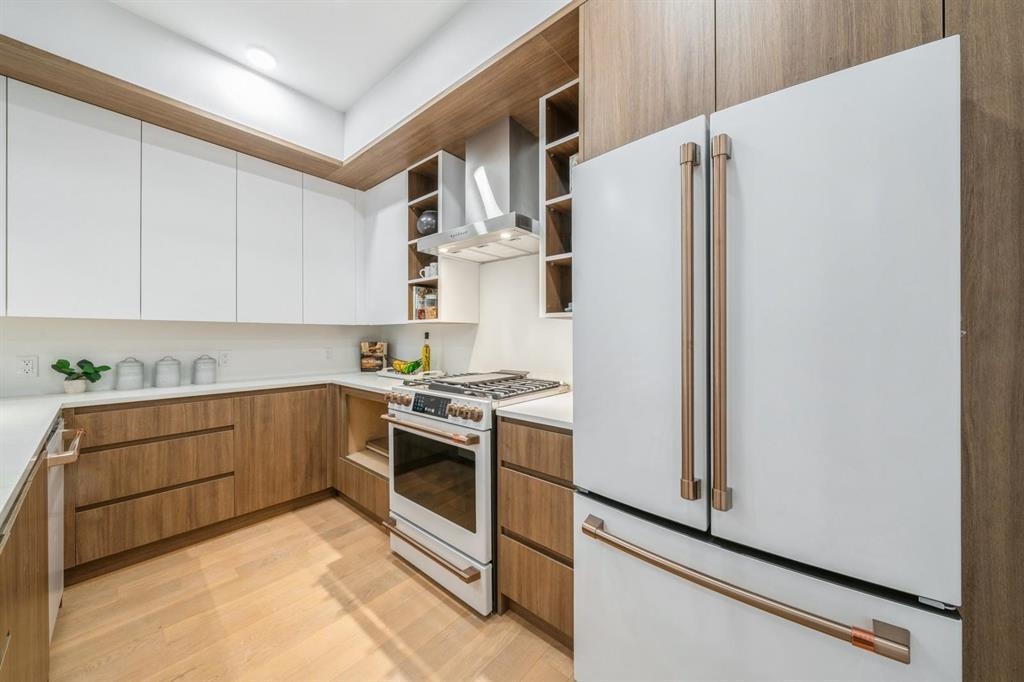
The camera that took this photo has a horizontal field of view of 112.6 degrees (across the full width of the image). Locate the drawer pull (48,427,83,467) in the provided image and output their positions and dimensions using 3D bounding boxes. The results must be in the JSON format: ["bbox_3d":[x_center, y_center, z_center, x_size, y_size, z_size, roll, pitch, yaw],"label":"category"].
[{"bbox_3d":[-1.742,0.408,1.337,0.506,0.037,0.065,0,0,40],"label":"drawer pull"}]

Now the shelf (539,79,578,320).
[{"bbox_3d":[0.386,-0.663,1.717,0.367,1.095,0.328,0,0,39],"label":"shelf"}]

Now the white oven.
[{"bbox_3d":[-0.183,0.745,1.929,0.768,0.930,0.700,0,0,39],"label":"white oven"}]

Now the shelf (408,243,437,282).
[{"bbox_3d":[-0.508,-0.568,2.497,0.360,0.284,0.339,0,0,40],"label":"shelf"}]

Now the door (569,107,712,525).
[{"bbox_3d":[0.358,-0.050,1.034,0.412,1.101,0.135,0,0,40],"label":"door"}]

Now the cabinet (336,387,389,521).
[{"bbox_3d":[-0.792,0.719,2.519,0.852,0.767,0.610,0,0,40],"label":"cabinet"}]

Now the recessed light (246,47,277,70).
[{"bbox_3d":[-1.405,-1.573,1.906,0.150,0.030,0.150,0,0,39],"label":"recessed light"}]

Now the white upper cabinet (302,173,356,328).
[{"bbox_3d":[-1.556,-0.681,2.799,0.347,1.116,0.398,0,0,40],"label":"white upper cabinet"}]

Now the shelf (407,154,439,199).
[{"bbox_3d":[-0.493,-1.082,2.431,0.360,0.275,0.328,0,0,39],"label":"shelf"}]

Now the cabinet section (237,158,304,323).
[{"bbox_3d":[-1.753,-0.663,2.415,0.340,1.090,0.380,0,0,39],"label":"cabinet section"}]

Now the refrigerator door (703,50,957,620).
[{"bbox_3d":[0.699,-0.036,0.782,0.413,1.110,0.125,0,0,39],"label":"refrigerator door"}]

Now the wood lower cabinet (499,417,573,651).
[{"bbox_3d":[0.281,0.769,1.623,0.395,0.880,0.610,0,0,39],"label":"wood lower cabinet"}]

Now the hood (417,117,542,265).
[{"bbox_3d":[-0.109,-0.871,1.999,0.746,0.692,0.515,0,0,39],"label":"hood"}]

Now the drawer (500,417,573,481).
[{"bbox_3d":[0.263,0.440,1.568,0.379,0.170,0.522,0,0,40],"label":"drawer"}]

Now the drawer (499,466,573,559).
[{"bbox_3d":[0.260,0.687,1.582,0.375,0.275,0.520,0,0,39],"label":"drawer"}]

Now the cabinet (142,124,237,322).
[{"bbox_3d":[-2.072,-0.679,2.186,0.347,1.116,0.423,0,0,40],"label":"cabinet"}]

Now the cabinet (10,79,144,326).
[{"bbox_3d":[-2.344,-0.678,1.862,0.347,1.116,0.423,0,0,40],"label":"cabinet"}]

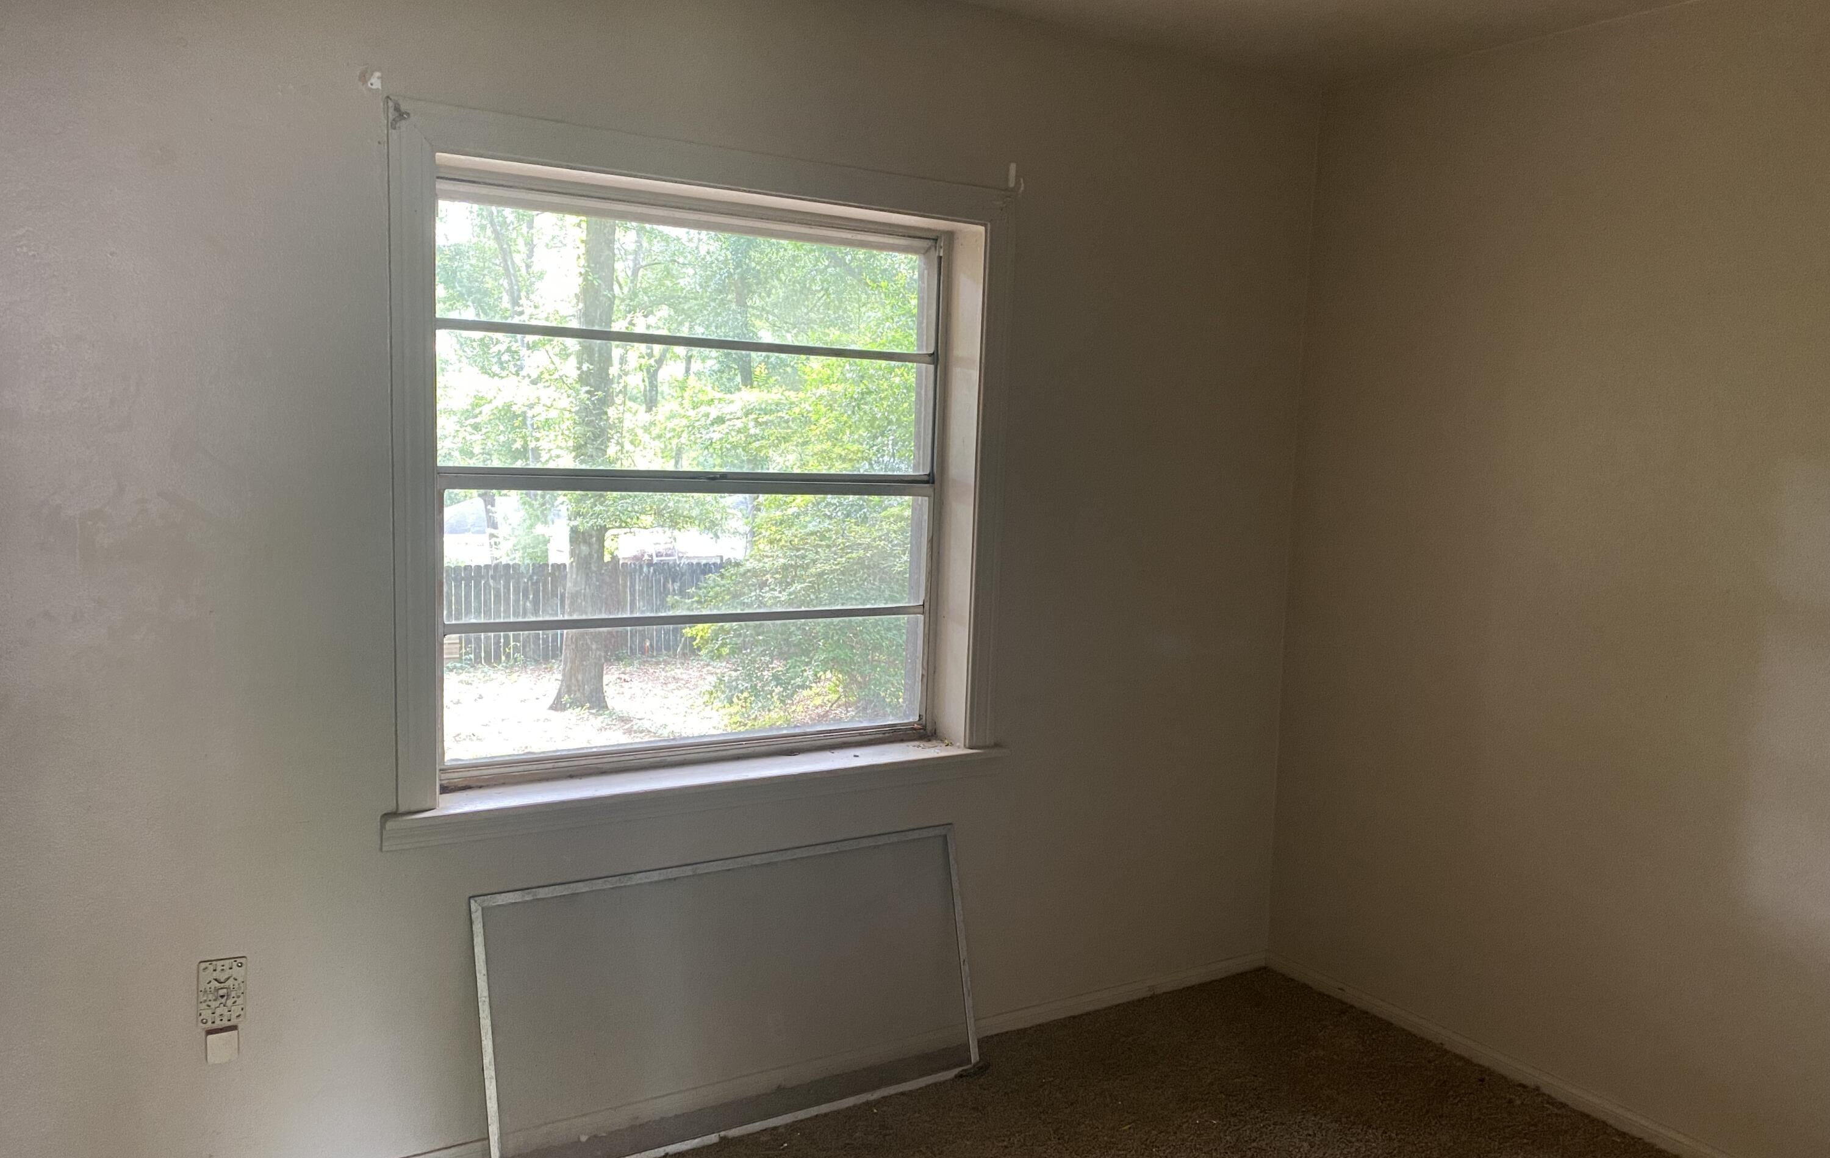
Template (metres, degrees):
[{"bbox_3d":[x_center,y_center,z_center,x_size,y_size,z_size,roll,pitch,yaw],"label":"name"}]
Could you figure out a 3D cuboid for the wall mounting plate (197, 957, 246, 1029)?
[{"bbox_3d":[-1.232,0.738,2.447,0.078,0.124,0.015,-2,7,-32],"label":"wall mounting plate"}]

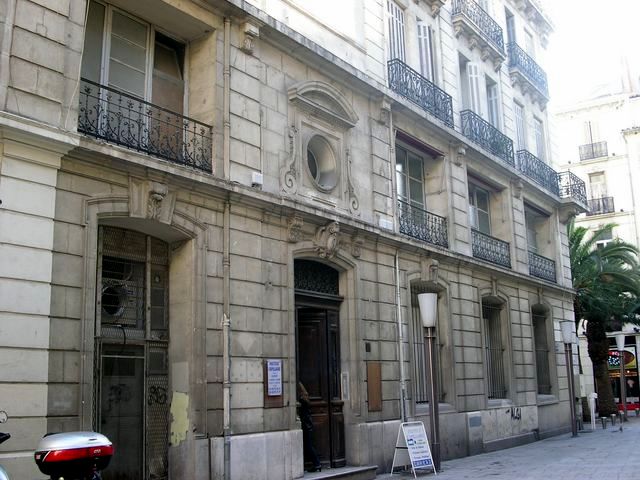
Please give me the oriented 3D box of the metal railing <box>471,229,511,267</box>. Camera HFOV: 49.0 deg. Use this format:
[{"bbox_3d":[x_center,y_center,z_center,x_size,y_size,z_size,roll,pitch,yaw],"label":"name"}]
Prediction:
[{"bbox_3d":[5.215,0.317,21.143,0.082,0.825,2.886,-10,-15,35],"label":"metal railing"}]

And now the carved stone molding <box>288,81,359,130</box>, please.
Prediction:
[{"bbox_3d":[0.100,-2.621,13.239,0.280,0.670,1.950,-10,-14,35],"label":"carved stone molding"}]

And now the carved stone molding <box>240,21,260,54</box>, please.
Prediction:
[{"bbox_3d":[-1.301,-3.787,13.150,0.200,0.530,0.290,-10,-15,35],"label":"carved stone molding"}]

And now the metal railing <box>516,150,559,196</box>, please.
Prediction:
[{"bbox_3d":[7.153,-2.100,22.867,0.280,0.870,3.000,-10,-14,35],"label":"metal railing"}]

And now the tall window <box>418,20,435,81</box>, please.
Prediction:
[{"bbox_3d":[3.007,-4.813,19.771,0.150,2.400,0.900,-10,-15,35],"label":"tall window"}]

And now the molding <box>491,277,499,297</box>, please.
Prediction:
[{"bbox_3d":[4.695,1.227,18.842,0.150,0.540,0.320,-10,-14,35],"label":"molding"}]

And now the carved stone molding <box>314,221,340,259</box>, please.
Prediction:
[{"bbox_3d":[0.151,-0.004,12.660,0.300,0.760,0.640,-10,-14,35],"label":"carved stone molding"}]

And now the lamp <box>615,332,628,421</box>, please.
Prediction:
[{"bbox_3d":[13.806,6.300,32.025,0.430,3.800,0.430,-7,-13,22],"label":"lamp"}]

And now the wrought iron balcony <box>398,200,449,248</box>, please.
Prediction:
[{"bbox_3d":[2.397,-0.329,16.118,0.070,0.740,2.330,-10,-14,35],"label":"wrought iron balcony"}]

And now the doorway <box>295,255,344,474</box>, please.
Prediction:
[{"bbox_3d":[-0.023,2.173,12.357,0.360,3.640,1.630,-10,-14,35],"label":"doorway"}]

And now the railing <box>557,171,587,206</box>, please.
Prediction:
[{"bbox_3d":[9.725,-1.900,27.271,0.567,1.010,1.958,-10,-15,35],"label":"railing"}]

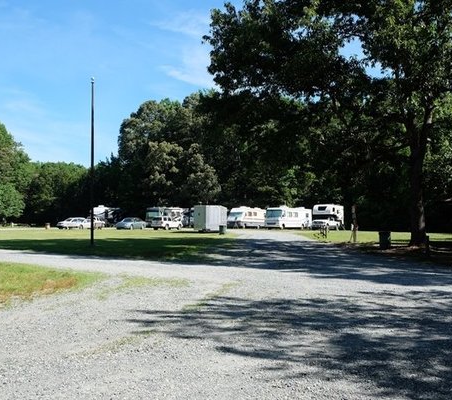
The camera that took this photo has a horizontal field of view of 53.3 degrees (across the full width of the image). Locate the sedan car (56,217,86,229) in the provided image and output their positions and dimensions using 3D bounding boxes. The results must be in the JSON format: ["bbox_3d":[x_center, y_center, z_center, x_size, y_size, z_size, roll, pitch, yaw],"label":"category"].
[{"bbox_3d":[-20.603,3.182,60.423,1.780,1.490,4.800,-1,-3,29],"label":"sedan car"}]

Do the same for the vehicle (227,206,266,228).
[{"bbox_3d":[3.070,2.566,65.050,2.362,3.201,7.760,-2,-3,31],"label":"vehicle"}]

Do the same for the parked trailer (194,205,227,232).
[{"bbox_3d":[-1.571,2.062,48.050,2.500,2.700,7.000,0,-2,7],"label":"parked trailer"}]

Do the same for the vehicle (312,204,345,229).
[{"bbox_3d":[13.782,2.313,60.890,2.242,3.348,5.888,-2,-3,35],"label":"vehicle"}]

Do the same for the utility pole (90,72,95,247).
[{"bbox_3d":[-7.814,-2.328,26.497,0.160,9.900,0.160,0,-2,0],"label":"utility pole"}]

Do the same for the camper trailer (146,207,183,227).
[{"bbox_3d":[-10.155,2.939,75.672,2.491,3.551,8.587,-1,-2,21],"label":"camper trailer"}]

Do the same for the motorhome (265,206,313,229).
[{"bbox_3d":[9.201,2.575,65.396,2.428,3.290,8.277,-2,-3,43],"label":"motorhome"}]

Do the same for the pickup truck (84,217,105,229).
[{"bbox_3d":[-18.030,3.195,62.279,1.794,1.740,5.158,0,-2,-1],"label":"pickup truck"}]

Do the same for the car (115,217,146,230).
[{"bbox_3d":[-11.567,2.897,55.271,1.797,1.458,4.724,-1,-2,18],"label":"car"}]

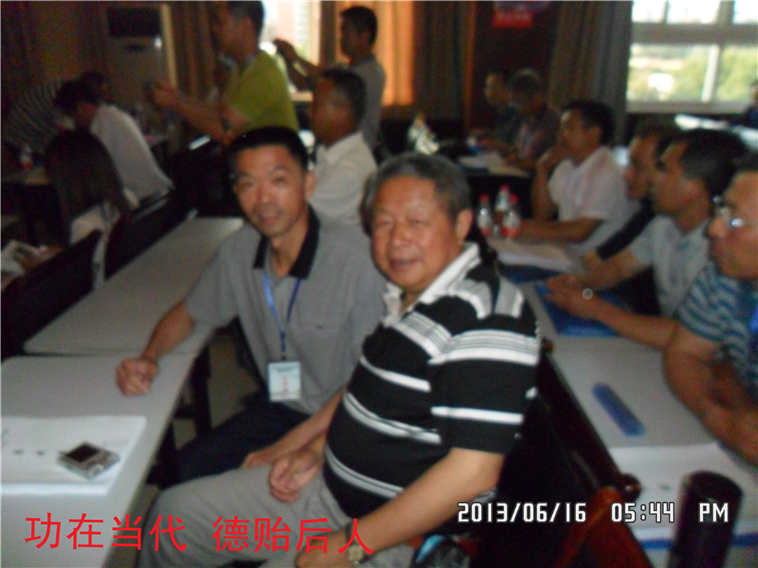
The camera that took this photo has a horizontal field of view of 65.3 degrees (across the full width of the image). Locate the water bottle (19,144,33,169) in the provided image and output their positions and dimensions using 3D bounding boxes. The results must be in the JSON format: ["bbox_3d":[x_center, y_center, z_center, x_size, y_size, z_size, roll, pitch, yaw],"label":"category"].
[{"bbox_3d":[-2.371,-0.868,3.929,0.064,0.180,0.064,0,22,0],"label":"water bottle"}]

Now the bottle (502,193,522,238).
[{"bbox_3d":[0.554,-0.287,2.417,0.063,0.190,0.063,0,22,0],"label":"bottle"}]

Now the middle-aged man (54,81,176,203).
[{"bbox_3d":[-1.220,-0.299,2.876,0.780,1.250,0.520,0,22,0],"label":"middle-aged man"}]

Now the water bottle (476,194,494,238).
[{"bbox_3d":[0.442,-0.285,2.418,0.063,0.185,0.063,0,22,0],"label":"water bottle"}]

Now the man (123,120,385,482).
[{"bbox_3d":[-0.230,0.256,1.578,0.700,1.300,0.560,-21,30,-41],"label":"man"}]

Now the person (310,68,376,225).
[{"bbox_3d":[-0.270,-0.048,2.232,0.650,1.360,0.500,0,22,0],"label":"person"}]

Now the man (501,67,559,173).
[{"bbox_3d":[0.860,-0.616,3.696,0.650,1.290,0.500,-2,23,-5],"label":"man"}]

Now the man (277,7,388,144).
[{"bbox_3d":[-0.240,-0.572,3.119,0.550,1.650,0.500,0,22,0],"label":"man"}]

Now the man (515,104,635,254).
[{"bbox_3d":[0.900,-0.162,2.639,0.650,1.260,0.500,-3,23,-7],"label":"man"}]

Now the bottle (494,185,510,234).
[{"bbox_3d":[0.528,-0.310,2.467,0.063,0.195,0.063,0,22,0],"label":"bottle"}]

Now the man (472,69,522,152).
[{"bbox_3d":[0.860,-0.803,4.159,0.650,1.280,0.500,-2,23,-5],"label":"man"}]

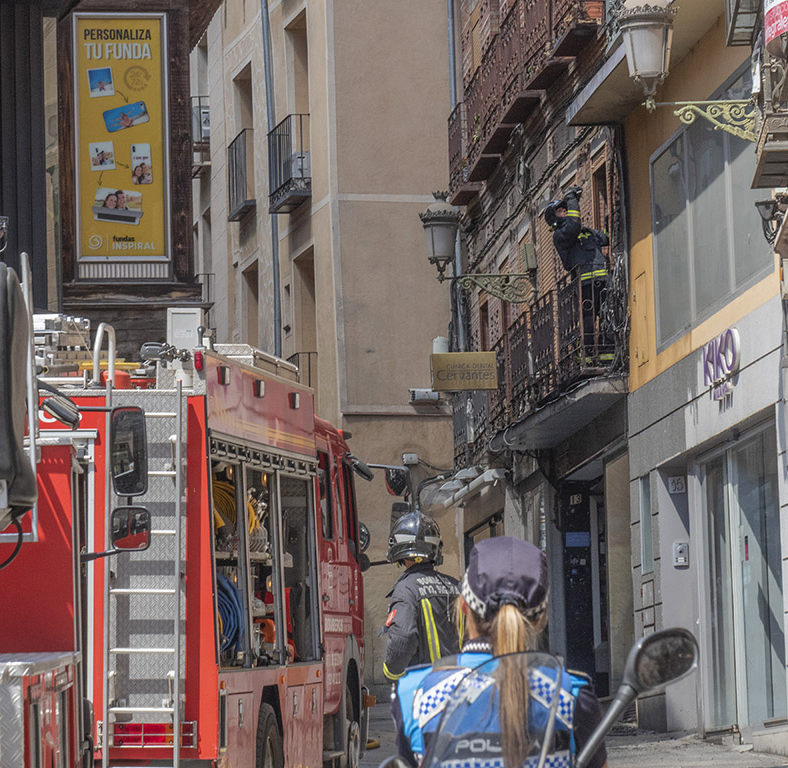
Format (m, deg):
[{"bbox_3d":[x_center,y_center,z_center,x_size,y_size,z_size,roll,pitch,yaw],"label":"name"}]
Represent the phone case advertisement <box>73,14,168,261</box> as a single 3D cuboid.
[{"bbox_3d":[-2.397,-2.173,36.500,0.830,2.160,0.070,0,-7,-10],"label":"phone case advertisement"}]

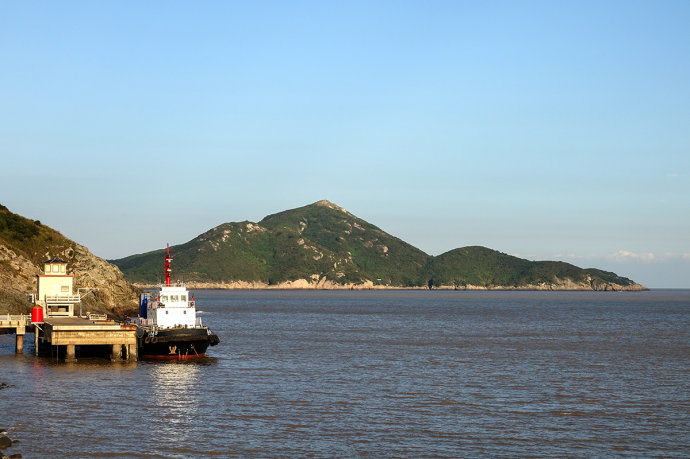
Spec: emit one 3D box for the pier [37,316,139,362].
[{"bbox_3d":[-41.160,17.000,197.110,12.000,4.950,47.000,1,-3,-16],"label":"pier"}]

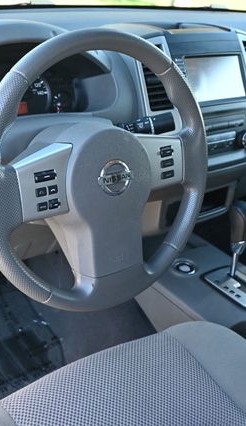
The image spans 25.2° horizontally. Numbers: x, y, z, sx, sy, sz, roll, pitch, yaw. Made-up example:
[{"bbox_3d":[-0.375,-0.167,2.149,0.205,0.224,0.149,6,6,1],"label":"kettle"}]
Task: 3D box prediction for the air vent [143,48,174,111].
[{"bbox_3d":[0.056,-0.246,1.004,0.048,0.117,0.030,-10,8,-30],"label":"air vent"}]

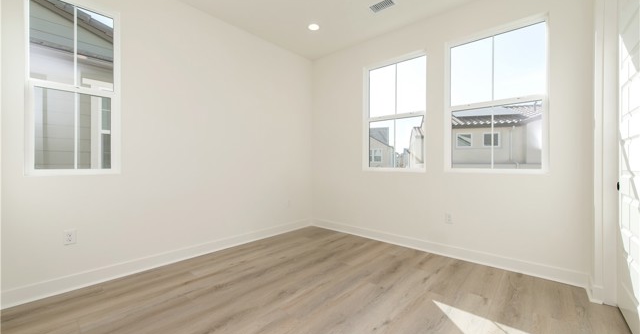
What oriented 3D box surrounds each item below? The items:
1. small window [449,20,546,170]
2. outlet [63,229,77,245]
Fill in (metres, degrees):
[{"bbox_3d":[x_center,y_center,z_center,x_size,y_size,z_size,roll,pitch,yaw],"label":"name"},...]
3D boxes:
[{"bbox_3d":[1.778,-0.668,2.572,0.865,1.450,0.100,1,1,42],"label":"small window"},{"bbox_3d":[-2.050,0.577,2.042,0.013,0.118,0.072,1,1,42],"label":"outlet"}]

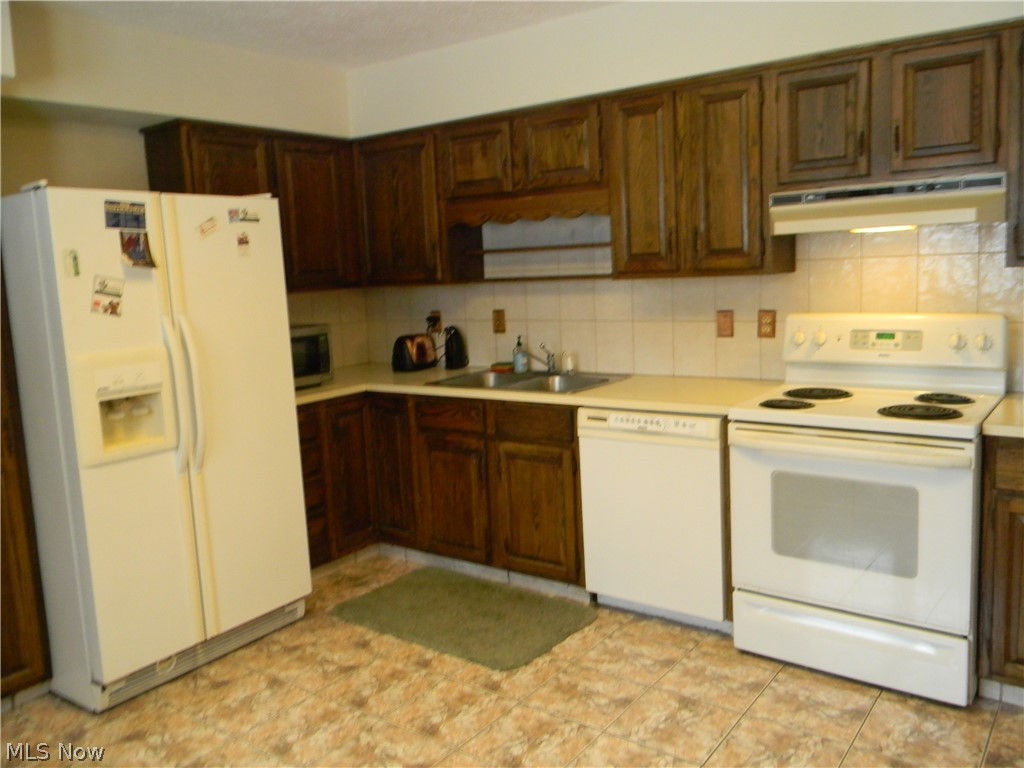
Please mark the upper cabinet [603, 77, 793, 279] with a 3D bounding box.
[{"bbox_3d":[0.769,-0.827,3.403,0.682,0.753,0.327,3,11,35],"label":"upper cabinet"}]

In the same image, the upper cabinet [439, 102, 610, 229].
[{"bbox_3d":[0.111,-0.995,3.845,0.918,0.490,0.327,3,11,35],"label":"upper cabinet"}]

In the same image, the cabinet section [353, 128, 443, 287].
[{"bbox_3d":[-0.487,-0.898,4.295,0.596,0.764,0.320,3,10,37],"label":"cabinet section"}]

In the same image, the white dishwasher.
[{"bbox_3d":[0.706,0.468,3.477,0.604,0.815,0.603,3,11,35],"label":"white dishwasher"}]

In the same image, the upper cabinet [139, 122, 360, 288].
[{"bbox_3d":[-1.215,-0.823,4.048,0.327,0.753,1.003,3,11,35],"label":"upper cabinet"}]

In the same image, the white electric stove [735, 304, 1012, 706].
[{"bbox_3d":[1.283,0.373,3.003,0.765,1.188,0.709,3,11,35],"label":"white electric stove"}]

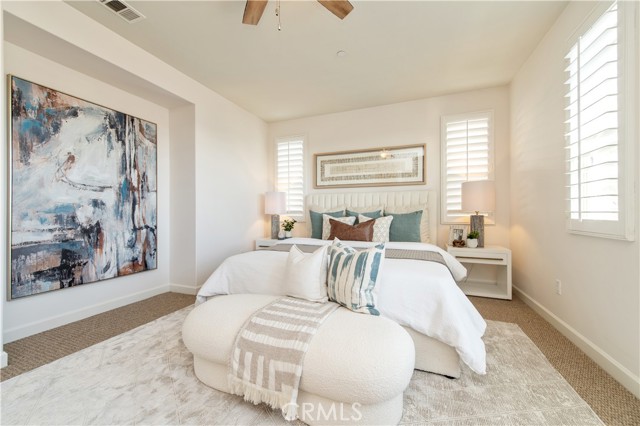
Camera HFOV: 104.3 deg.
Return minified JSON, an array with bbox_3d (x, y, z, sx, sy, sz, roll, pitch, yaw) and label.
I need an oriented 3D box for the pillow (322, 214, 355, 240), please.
[{"bbox_3d":[0.281,0.222,3.559,0.485,0.444,0.151,0,-20,22],"label":"pillow"}]

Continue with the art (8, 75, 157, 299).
[{"bbox_3d":[-2.281,-0.206,2.563,0.050,1.820,1.210,0,0,21],"label":"art"}]

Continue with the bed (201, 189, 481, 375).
[{"bbox_3d":[0.309,0.331,2.915,2.353,1.358,2.293,0,0,22],"label":"bed"}]

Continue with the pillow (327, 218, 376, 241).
[{"bbox_3d":[0.416,0.253,3.340,0.626,0.343,0.151,0,-24,22],"label":"pillow"}]

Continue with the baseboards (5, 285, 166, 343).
[{"bbox_3d":[-2.278,1.005,2.608,0.016,0.090,1.560,0,0,21],"label":"baseboards"}]

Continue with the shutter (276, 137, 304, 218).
[{"bbox_3d":[-0.535,-0.623,4.456,0.586,1.464,0.061,0,0,22],"label":"shutter"}]

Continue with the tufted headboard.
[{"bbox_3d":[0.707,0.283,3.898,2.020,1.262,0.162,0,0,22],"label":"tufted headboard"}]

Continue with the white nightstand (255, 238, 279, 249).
[{"bbox_3d":[-0.684,0.724,4.298,0.656,0.571,0.470,0,0,22],"label":"white nightstand"}]

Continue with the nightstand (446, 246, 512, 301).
[{"bbox_3d":[2.030,0.750,3.260,0.680,0.585,0.400,0,0,21],"label":"nightstand"}]

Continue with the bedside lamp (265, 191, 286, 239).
[{"bbox_3d":[-0.768,0.054,4.337,0.365,0.830,0.365,0,0,0],"label":"bedside lamp"}]

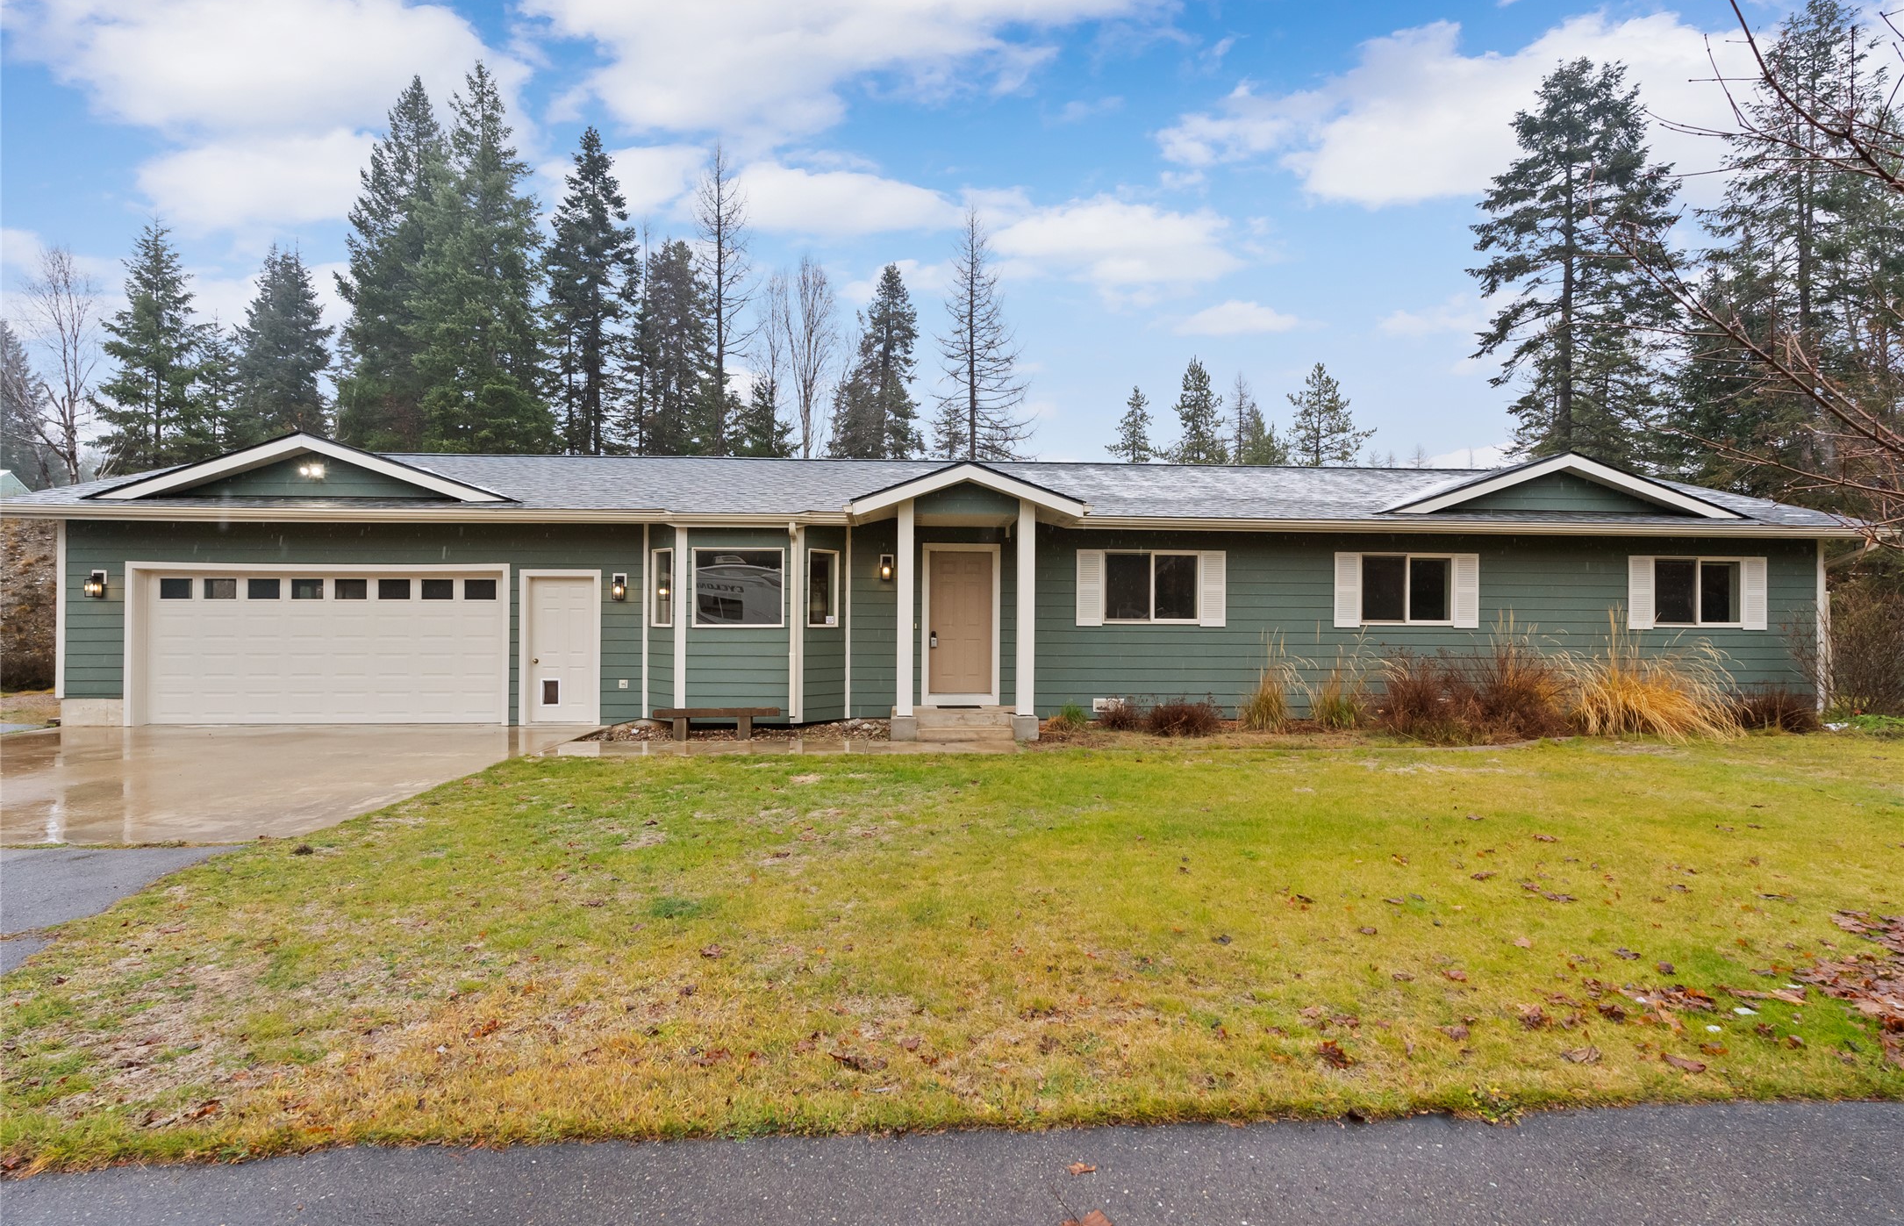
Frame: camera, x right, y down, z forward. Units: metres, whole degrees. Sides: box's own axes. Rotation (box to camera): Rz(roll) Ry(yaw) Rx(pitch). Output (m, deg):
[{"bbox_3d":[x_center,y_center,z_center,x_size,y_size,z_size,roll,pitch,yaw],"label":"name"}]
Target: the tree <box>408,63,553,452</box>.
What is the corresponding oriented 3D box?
[{"bbox_3d":[-20.180,-10.946,35.975,6.400,24.910,6.400,0,0,0],"label":"tree"}]

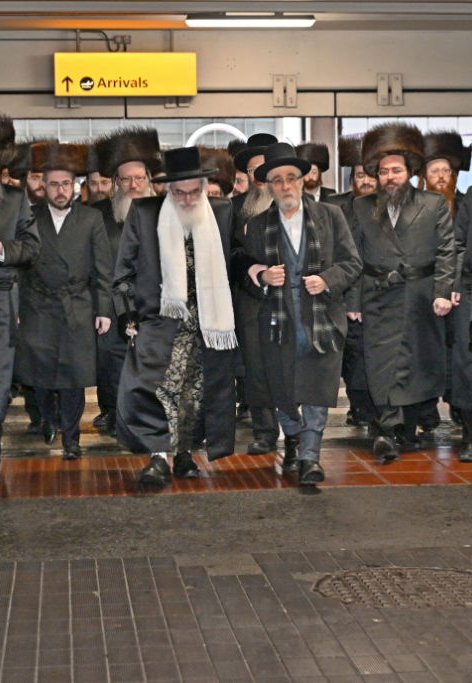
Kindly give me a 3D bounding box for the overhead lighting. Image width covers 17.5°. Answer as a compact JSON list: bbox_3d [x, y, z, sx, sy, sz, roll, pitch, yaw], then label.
[{"bbox_3d":[0.140,-3.088,14.800,1.280,0.120,0.170,-2,6,-7],"label":"overhead lighting"}]

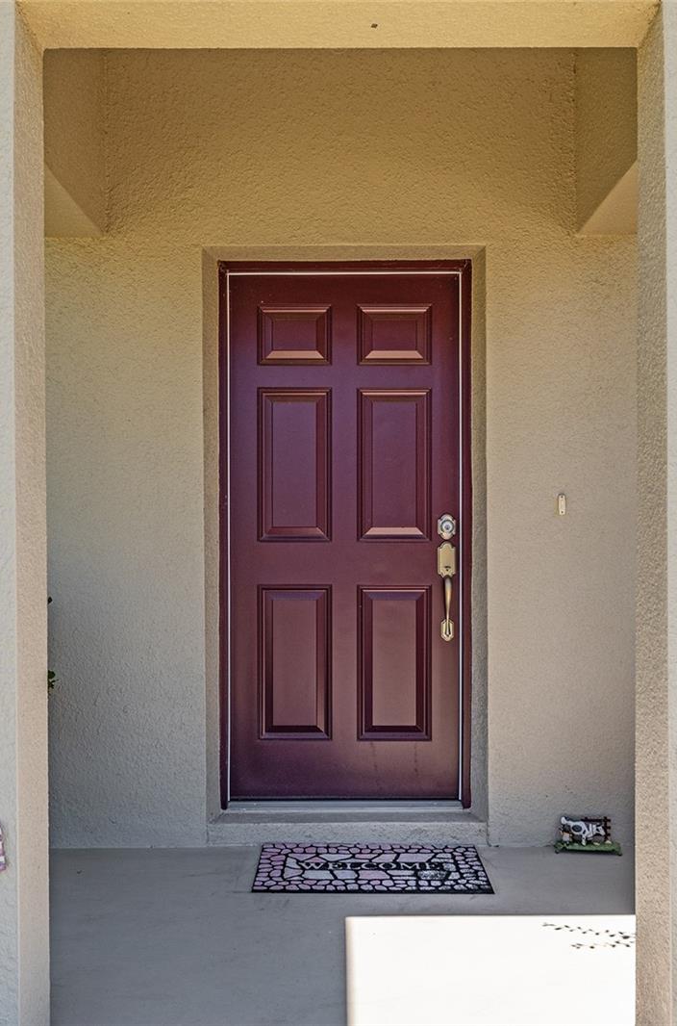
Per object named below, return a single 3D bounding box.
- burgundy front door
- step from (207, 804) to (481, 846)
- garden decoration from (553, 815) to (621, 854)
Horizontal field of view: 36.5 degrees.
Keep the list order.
[{"bbox_3d":[0.028,0.070,3.920,0.940,2.050,0.080,0,0,0],"label":"burgundy front door"},{"bbox_3d":[0.037,1.147,3.790,1.010,0.095,0.220,0,0,0],"label":"step"},{"bbox_3d":[0.888,1.133,3.645,0.230,0.125,0.085,0,0,5],"label":"garden decoration"}]

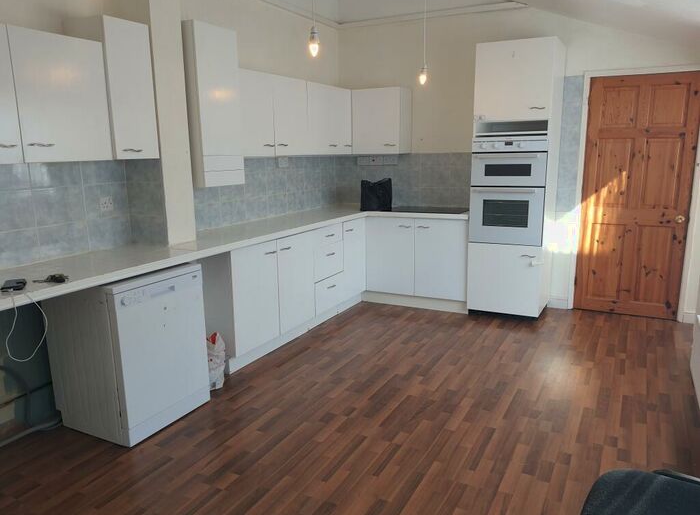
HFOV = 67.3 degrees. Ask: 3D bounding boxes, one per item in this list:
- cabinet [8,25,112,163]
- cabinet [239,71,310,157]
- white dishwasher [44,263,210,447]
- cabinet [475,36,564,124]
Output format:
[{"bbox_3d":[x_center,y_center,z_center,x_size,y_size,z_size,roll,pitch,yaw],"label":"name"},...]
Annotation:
[{"bbox_3d":[-1.571,-0.810,2.733,0.305,0.619,0.492,5,13,28],"label":"cabinet"},{"bbox_3d":[-0.734,-1.128,4.235,0.320,0.628,0.945,5,13,28],"label":"cabinet"},{"bbox_3d":[-1.256,0.485,3.010,0.590,0.847,0.593,5,13,28],"label":"white dishwasher"},{"bbox_3d":[1.446,-1.463,4.463,0.608,0.608,0.610,5,13,28],"label":"cabinet"}]

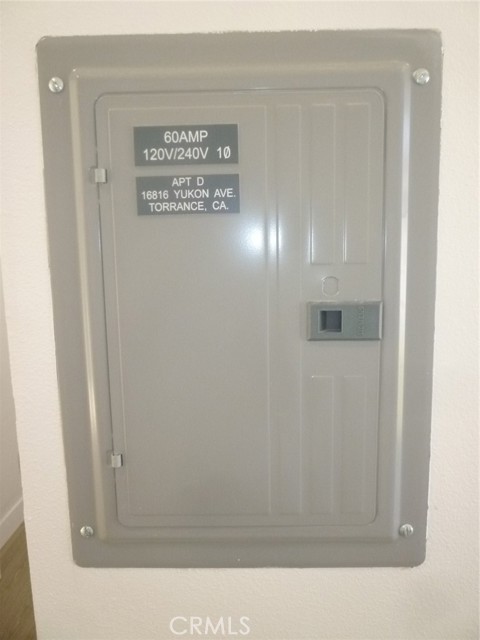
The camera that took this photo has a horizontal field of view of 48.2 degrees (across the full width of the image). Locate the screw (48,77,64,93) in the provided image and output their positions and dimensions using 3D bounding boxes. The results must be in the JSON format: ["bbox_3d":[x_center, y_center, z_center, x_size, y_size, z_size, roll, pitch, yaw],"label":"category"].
[{"bbox_3d":[-0.178,-0.228,0.520,0.015,0.015,0.005,-1,9,1],"label":"screw"}]

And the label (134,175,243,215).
[{"bbox_3d":[-0.051,-0.124,0.529,0.102,0.037,0.002,-1,9,1],"label":"label"}]

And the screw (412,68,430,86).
[{"bbox_3d":[0.173,-0.233,0.513,0.015,0.015,0.005,-1,9,1],"label":"screw"}]

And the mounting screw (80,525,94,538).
[{"bbox_3d":[-0.169,0.233,0.591,0.015,0.015,0.005,-1,9,1],"label":"mounting screw"}]

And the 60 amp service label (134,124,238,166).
[{"bbox_3d":[-0.052,-0.170,0.522,0.102,0.037,0.002,-1,9,1],"label":"60 amp service label"}]

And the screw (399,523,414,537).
[{"bbox_3d":[0.181,0.229,0.584,0.015,0.015,0.005,-1,9,1],"label":"screw"}]

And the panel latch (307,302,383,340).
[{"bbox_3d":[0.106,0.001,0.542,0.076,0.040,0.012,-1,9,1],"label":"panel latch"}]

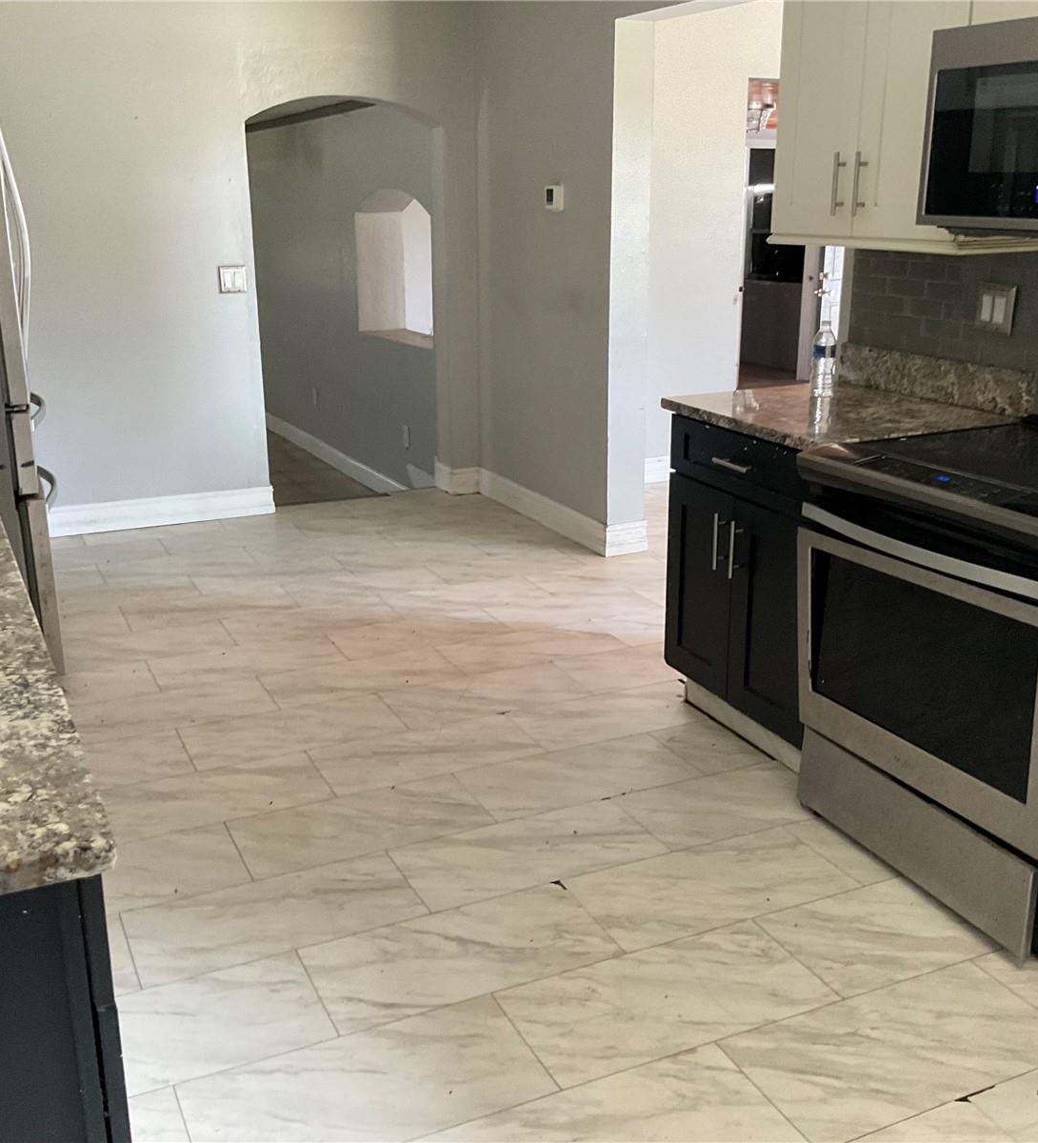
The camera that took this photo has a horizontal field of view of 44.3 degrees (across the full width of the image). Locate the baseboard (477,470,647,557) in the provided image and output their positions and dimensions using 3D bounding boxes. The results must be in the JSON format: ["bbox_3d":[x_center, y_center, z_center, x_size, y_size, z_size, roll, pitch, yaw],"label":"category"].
[{"bbox_3d":[0.189,-0.304,5.904,0.200,0.135,1.278,-8,19,-23],"label":"baseboard"}]

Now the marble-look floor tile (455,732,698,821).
[{"bbox_3d":[0.163,0.549,3.408,0.608,0.011,0.306,-8,19,-23],"label":"marble-look floor tile"}]

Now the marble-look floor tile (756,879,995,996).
[{"bbox_3d":[0.843,0.751,2.726,0.608,0.011,0.306,-8,19,-23],"label":"marble-look floor tile"}]

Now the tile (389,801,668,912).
[{"bbox_3d":[0.024,0.668,3.018,0.607,0.010,0.305,-8,19,-23],"label":"tile"}]

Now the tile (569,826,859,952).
[{"bbox_3d":[0.434,0.709,2.872,0.607,0.010,0.305,-8,19,-23],"label":"tile"}]

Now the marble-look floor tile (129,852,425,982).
[{"bbox_3d":[-0.530,0.748,2.776,0.607,0.010,0.305,-8,19,-23],"label":"marble-look floor tile"}]

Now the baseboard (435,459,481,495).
[{"bbox_3d":[-0.312,-0.481,6.518,0.150,0.133,0.210,-8,19,-23],"label":"baseboard"}]

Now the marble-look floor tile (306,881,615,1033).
[{"bbox_3d":[-0.120,0.789,2.631,0.607,0.010,0.305,-8,19,-23],"label":"marble-look floor tile"}]

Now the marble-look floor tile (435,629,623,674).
[{"bbox_3d":[0.055,0.261,4.328,0.607,0.010,0.305,-8,19,-23],"label":"marble-look floor tile"}]

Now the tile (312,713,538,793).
[{"bbox_3d":[-0.255,0.509,3.554,0.608,0.011,0.306,-8,19,-23],"label":"tile"}]

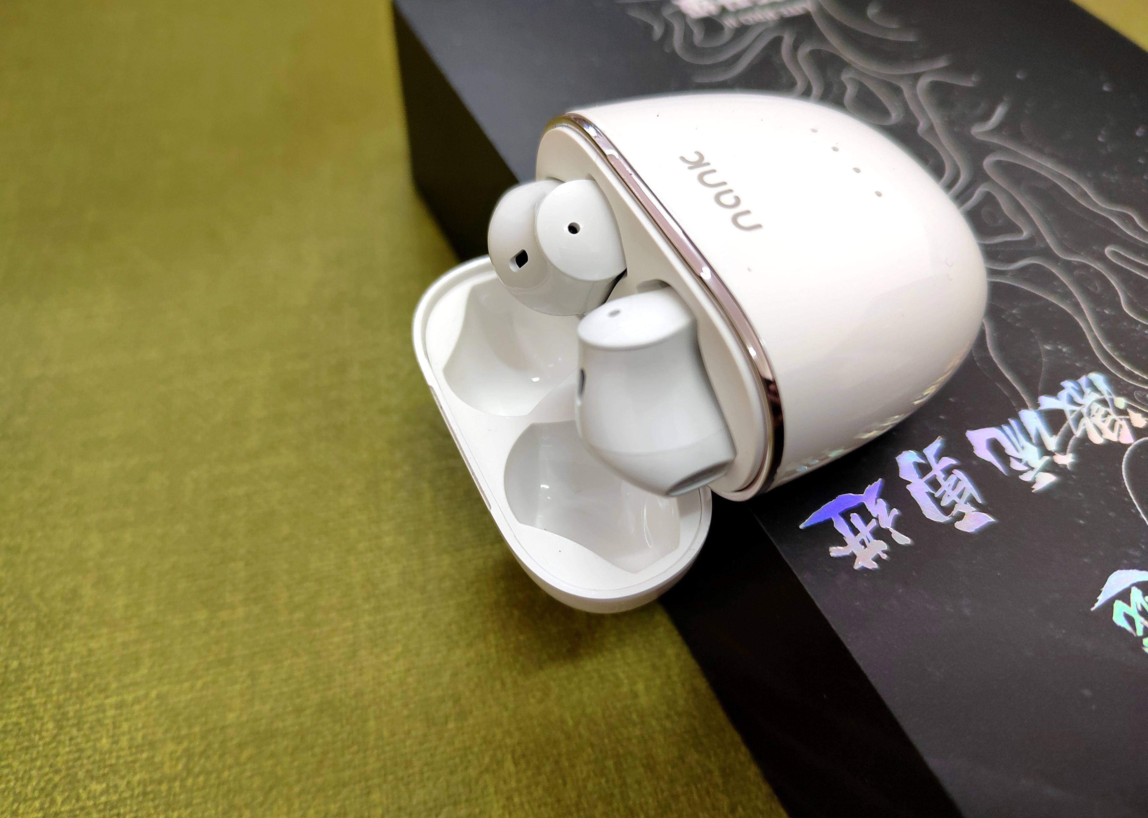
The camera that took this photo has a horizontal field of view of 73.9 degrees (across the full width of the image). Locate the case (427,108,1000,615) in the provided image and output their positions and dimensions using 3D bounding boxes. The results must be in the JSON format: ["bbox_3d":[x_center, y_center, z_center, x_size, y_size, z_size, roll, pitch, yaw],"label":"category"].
[{"bbox_3d":[0.014,-0.009,0.097,0.064,0.046,0.051,-20,61,-21],"label":"case"}]

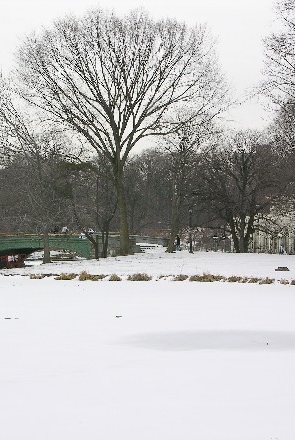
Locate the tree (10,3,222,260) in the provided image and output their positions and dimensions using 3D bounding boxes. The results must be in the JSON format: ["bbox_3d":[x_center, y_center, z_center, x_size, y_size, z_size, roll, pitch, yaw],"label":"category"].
[{"bbox_3d":[-2.850,-8.250,94.000,20.500,23.500,19.500,0,-1,0],"label":"tree"}]

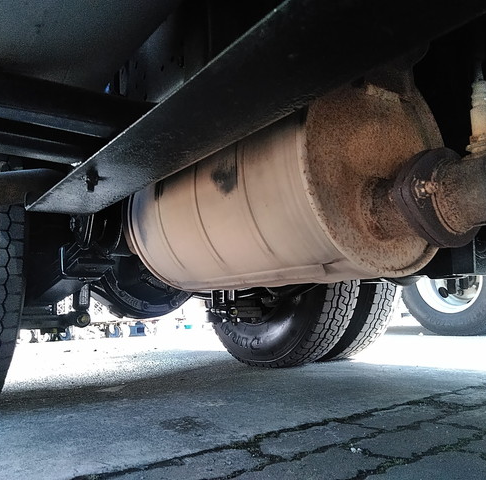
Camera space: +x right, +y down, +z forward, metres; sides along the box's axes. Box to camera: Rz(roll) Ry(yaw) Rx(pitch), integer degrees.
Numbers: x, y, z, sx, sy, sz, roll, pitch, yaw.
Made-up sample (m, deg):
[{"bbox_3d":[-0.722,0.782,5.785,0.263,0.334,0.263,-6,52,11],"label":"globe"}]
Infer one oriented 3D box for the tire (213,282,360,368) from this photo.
[{"bbox_3d":[0.114,0.107,2.000,0.213,0.785,0.785,4,-8,-37],"label":"tire"}]

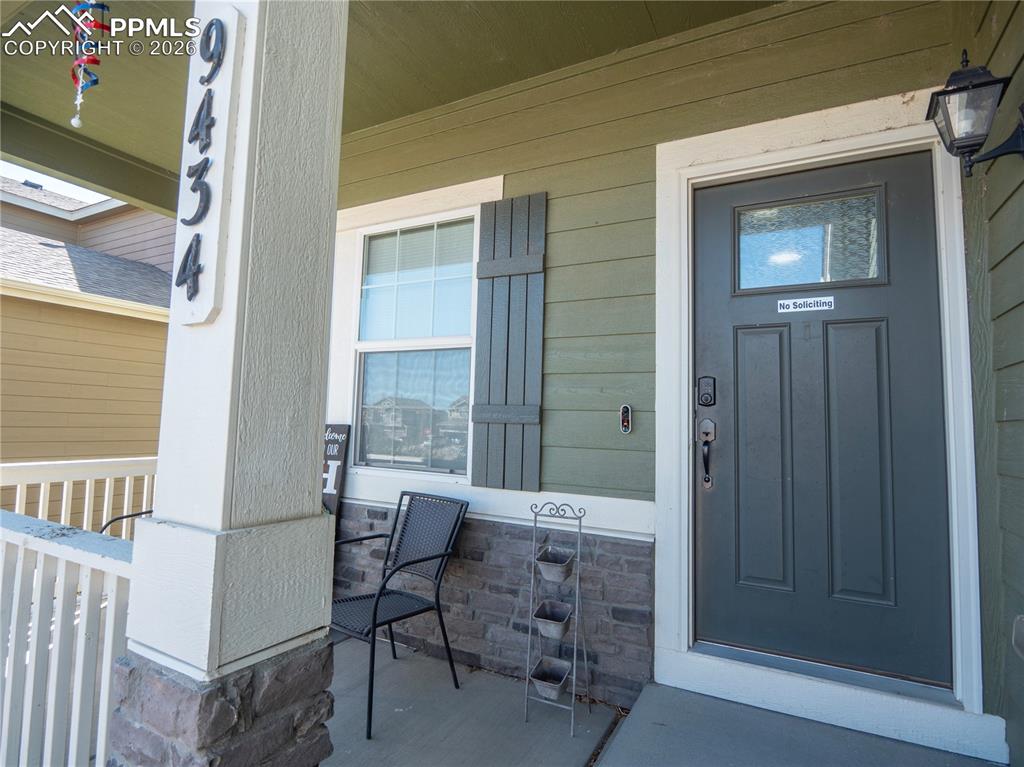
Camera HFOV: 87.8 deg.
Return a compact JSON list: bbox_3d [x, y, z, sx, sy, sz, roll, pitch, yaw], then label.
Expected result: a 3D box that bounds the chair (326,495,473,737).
[{"bbox_3d":[-0.564,0.972,2.449,0.540,0.850,0.560,-2,-5,39],"label":"chair"}]

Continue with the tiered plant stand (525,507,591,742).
[{"bbox_3d":[0.184,0.949,2.229,0.245,0.897,0.260,-1,-4,28],"label":"tiered plant stand"}]

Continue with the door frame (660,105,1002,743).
[{"bbox_3d":[1.183,0.094,2.181,1.145,2.398,0.140,-1,-4,26],"label":"door frame"}]

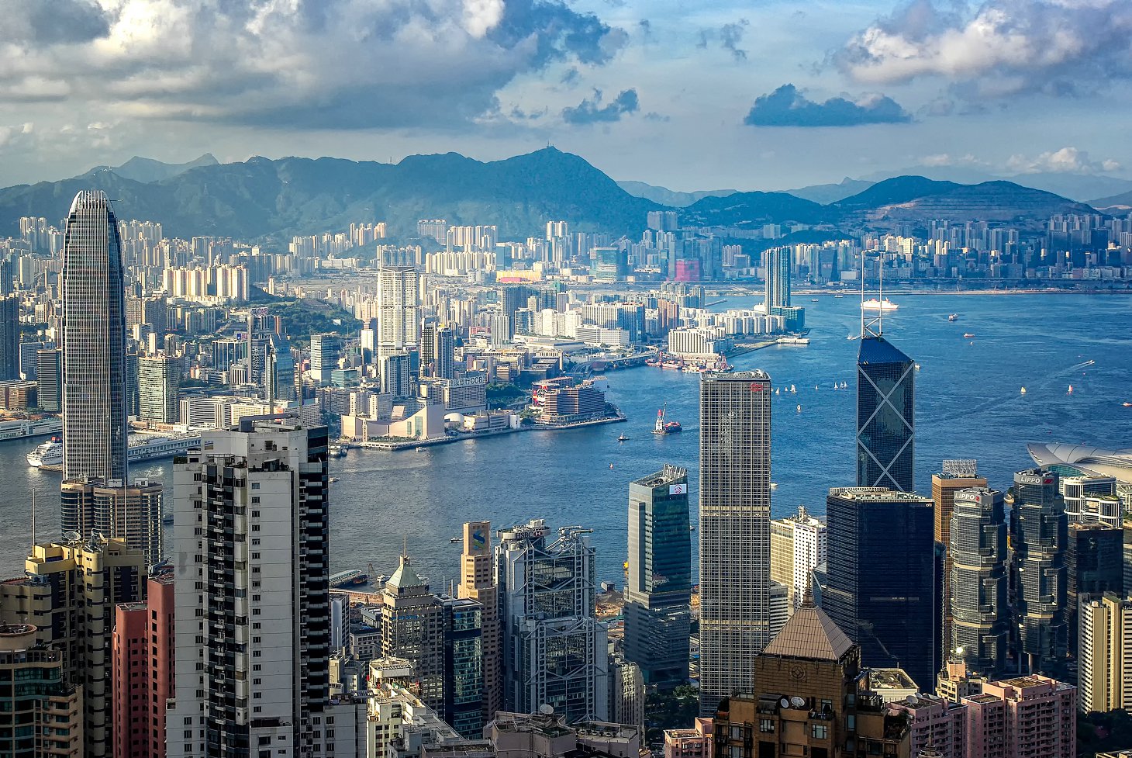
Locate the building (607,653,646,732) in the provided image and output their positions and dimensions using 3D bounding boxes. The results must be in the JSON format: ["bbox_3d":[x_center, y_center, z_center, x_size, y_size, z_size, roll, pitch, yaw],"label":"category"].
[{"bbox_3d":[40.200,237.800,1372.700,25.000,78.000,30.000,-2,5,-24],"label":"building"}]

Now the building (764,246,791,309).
[{"bbox_3d":[585.800,-246.000,5223.300,66.000,233.000,38.000,-1,5,-15],"label":"building"}]

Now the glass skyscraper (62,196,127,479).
[{"bbox_3d":[-408.000,44.700,1639.200,49.000,412.000,49.000,1,4,7],"label":"glass skyscraper"}]

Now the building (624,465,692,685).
[{"bbox_3d":[74.200,168.800,1540.700,39.000,188.000,35.000,-3,5,-34],"label":"building"}]

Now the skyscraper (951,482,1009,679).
[{"bbox_3d":[332.700,174.400,1526.000,37.000,176.000,37.000,-4,6,-43],"label":"skyscraper"}]

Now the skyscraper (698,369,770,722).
[{"bbox_3d":[117.900,139.600,1326.500,47.500,283.000,47.500,0,4,0],"label":"skyscraper"}]

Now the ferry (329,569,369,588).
[{"bbox_3d":[-232.000,212.500,2011.400,15.000,10.000,56.000,3,5,33],"label":"ferry"}]

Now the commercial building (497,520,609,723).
[{"bbox_3d":[-9.000,191.500,1326.500,62.000,180.000,52.000,-2,6,-25],"label":"commercial building"}]

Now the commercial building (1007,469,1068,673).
[{"bbox_3d":[384.000,168.500,1534.400,42.000,186.000,42.000,-1,5,-5],"label":"commercial building"}]

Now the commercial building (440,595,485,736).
[{"bbox_3d":[-71.500,219.000,1303.700,23.000,130.000,22.000,-2,5,-29],"label":"commercial building"}]

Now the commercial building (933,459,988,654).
[{"bbox_3d":[344.500,161.300,1651.200,39.000,176.000,30.000,0,5,-4],"label":"commercial building"}]

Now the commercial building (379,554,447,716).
[{"bbox_3d":[-101.900,202.400,1254.200,36.000,170.000,32.000,-2,5,-23],"label":"commercial building"}]

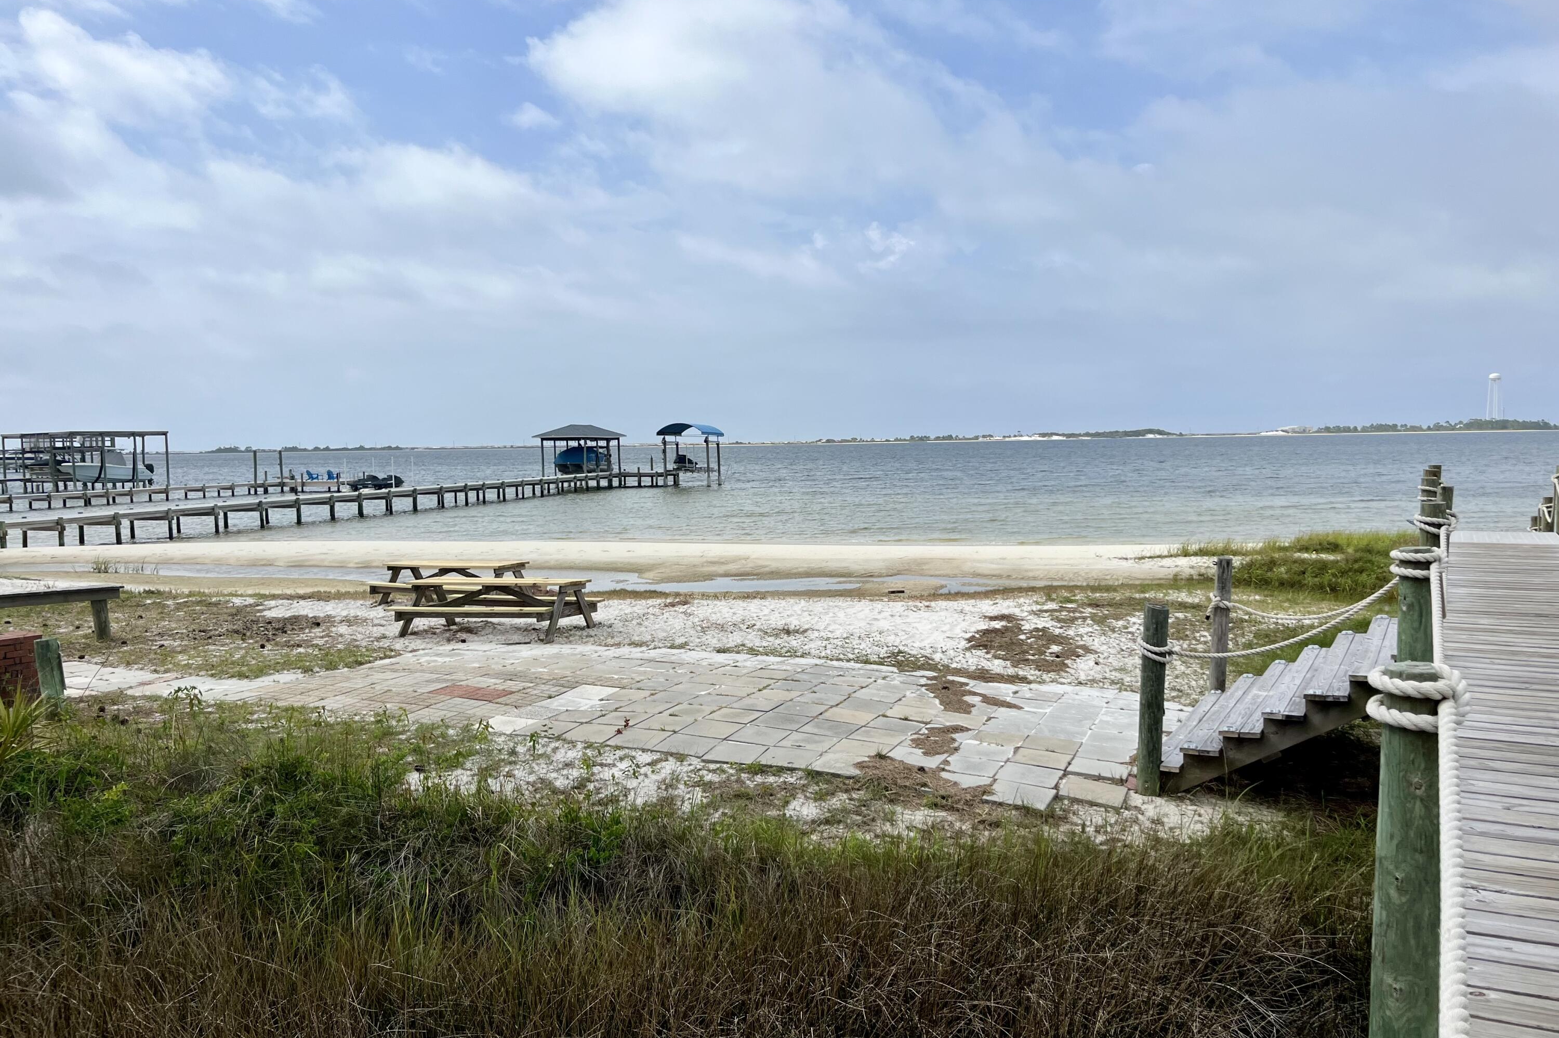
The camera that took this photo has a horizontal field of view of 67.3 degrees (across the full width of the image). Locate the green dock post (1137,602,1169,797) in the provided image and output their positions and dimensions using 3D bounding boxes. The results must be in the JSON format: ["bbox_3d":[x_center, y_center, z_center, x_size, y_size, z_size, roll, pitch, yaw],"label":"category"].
[{"bbox_3d":[2.760,1.329,8.631,0.171,1.393,0.171,3,4,30],"label":"green dock post"}]

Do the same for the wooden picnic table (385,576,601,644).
[{"bbox_3d":[-3.797,1.183,15.790,2.500,0.730,1.500,0,4,20],"label":"wooden picnic table"}]

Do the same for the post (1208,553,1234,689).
[{"bbox_3d":[4.291,1.092,11.373,0.137,1.457,0.137,3,4,30],"label":"post"}]

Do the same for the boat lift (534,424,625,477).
[{"bbox_3d":[-15.364,-4.784,90.150,4.350,4.983,7.900,0,4,12],"label":"boat lift"}]

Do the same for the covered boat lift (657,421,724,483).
[{"bbox_3d":[-6.884,-4.917,90.945,3.650,4.851,6.400,0,4,12],"label":"covered boat lift"}]

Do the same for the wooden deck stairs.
[{"bbox_3d":[4.306,1.379,9.591,1.958,1.115,2.882,1,4,30],"label":"wooden deck stairs"}]

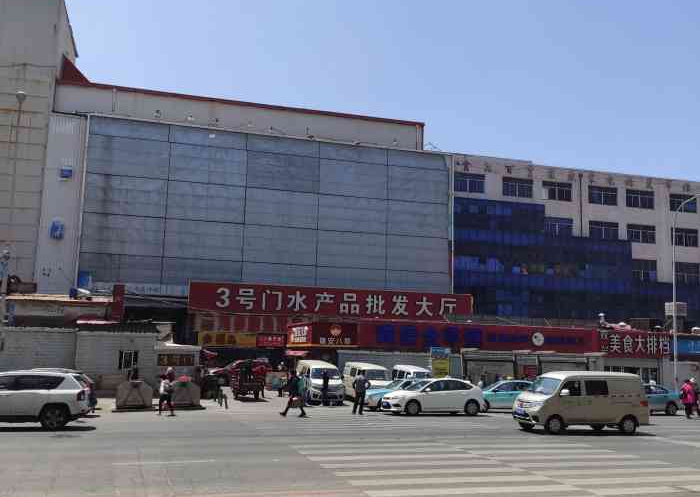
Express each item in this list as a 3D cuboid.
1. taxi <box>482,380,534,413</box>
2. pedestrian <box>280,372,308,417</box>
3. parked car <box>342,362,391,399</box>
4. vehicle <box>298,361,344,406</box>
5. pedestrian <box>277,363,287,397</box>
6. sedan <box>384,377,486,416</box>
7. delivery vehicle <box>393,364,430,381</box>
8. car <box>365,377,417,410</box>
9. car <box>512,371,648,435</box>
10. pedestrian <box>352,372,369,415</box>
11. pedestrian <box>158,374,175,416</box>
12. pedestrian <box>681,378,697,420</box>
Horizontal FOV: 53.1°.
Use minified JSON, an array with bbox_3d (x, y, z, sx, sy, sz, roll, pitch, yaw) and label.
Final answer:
[{"bbox_3d":[7.014,6.596,31.455,4.519,1.437,1.728,4,-9,-15],"label":"taxi"},{"bbox_3d":[-2.153,5.601,26.834,0.850,1.660,0.550,4,-9,-16],"label":"pedestrian"},{"bbox_3d":[0.876,7.181,38.110,1.614,1.901,4.393,3,-8,-10],"label":"parked car"},{"bbox_3d":[-1.470,6.549,34.419,1.649,1.987,4.749,3,-8,-10],"label":"vehicle"},{"bbox_3d":[-3.634,7.081,37.512,0.500,1.720,0.420,1,-8,0],"label":"pedestrian"},{"bbox_3d":[3.617,6.288,29.999,4.413,1.473,1.805,4,-9,-18],"label":"sedan"},{"bbox_3d":[4.110,8.508,46.300,1.500,1.770,3.750,3,-9,-15],"label":"delivery vehicle"},{"bbox_3d":[2.551,6.451,31.145,4.473,1.430,1.726,3,-8,-11],"label":"car"},{"bbox_3d":[7.995,5.330,24.470,4.459,1.987,1.686,4,-9,-16],"label":"car"},{"bbox_3d":[0.446,5.909,28.615,0.620,1.680,0.360,1,-8,0],"label":"pedestrian"},{"bbox_3d":[-6.831,5.452,26.274,0.500,1.580,0.500,4,-9,-16],"label":"pedestrian"},{"bbox_3d":[14.682,6.521,30.481,0.500,1.660,0.550,4,-9,-16],"label":"pedestrian"}]

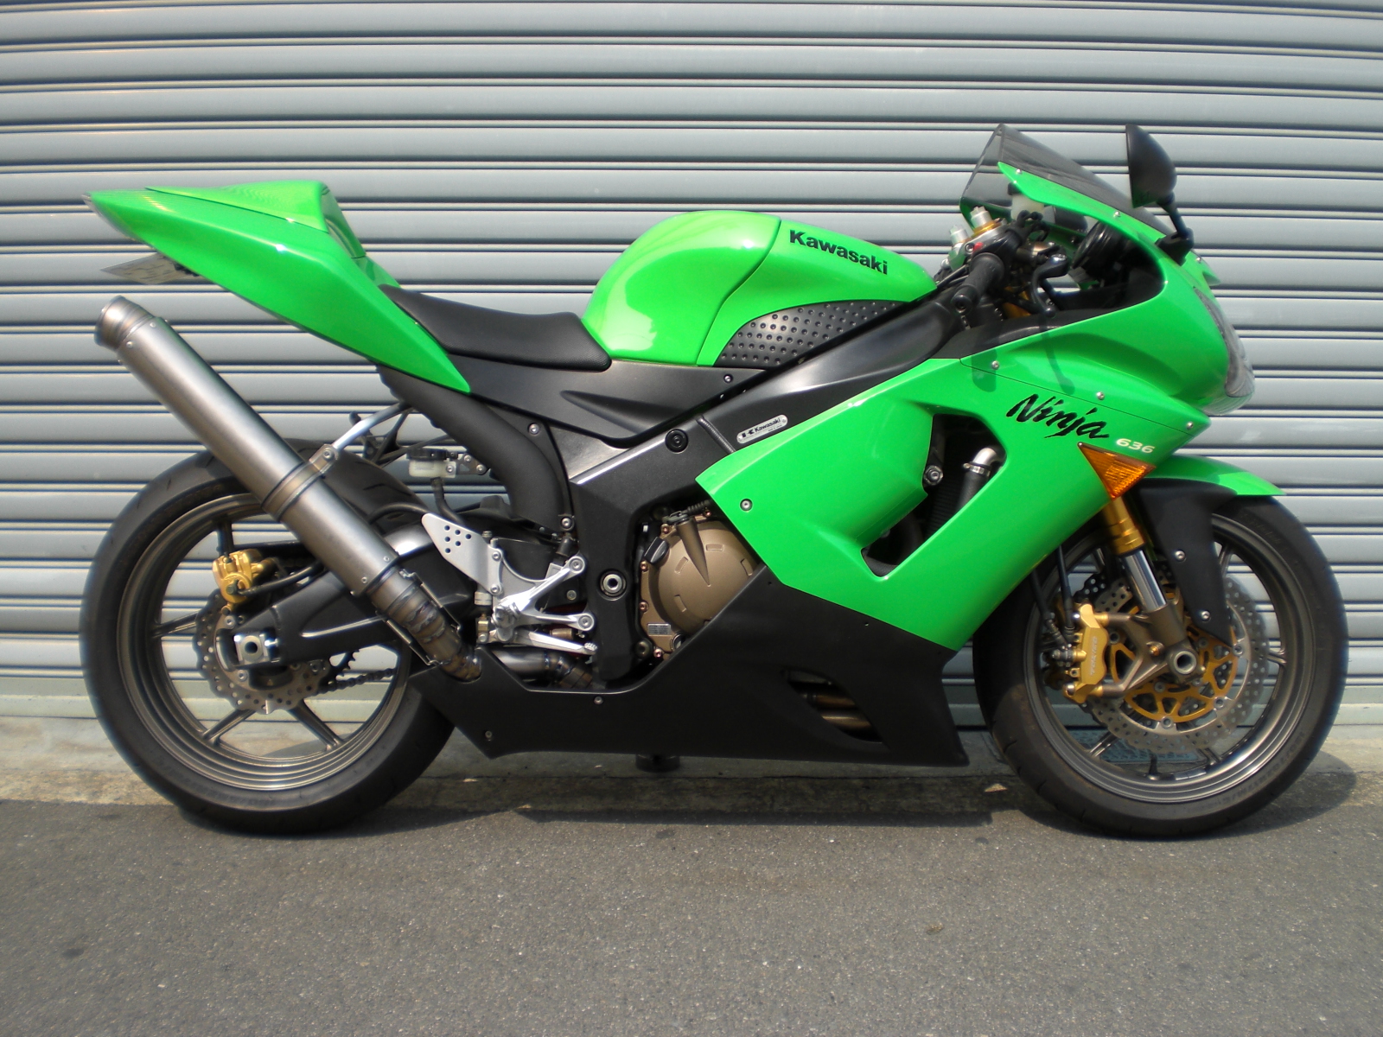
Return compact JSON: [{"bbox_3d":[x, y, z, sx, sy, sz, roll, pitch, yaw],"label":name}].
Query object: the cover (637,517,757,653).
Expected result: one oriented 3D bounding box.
[{"bbox_3d":[0.021,0.098,2.210,0.200,0.195,0.075,0,2,0],"label":"cover"}]

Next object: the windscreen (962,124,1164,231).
[{"bbox_3d":[0.597,-0.527,2.355,0.285,0.170,0.310,0,2,0],"label":"windscreen"}]

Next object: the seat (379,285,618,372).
[{"bbox_3d":[-0.293,-0.286,2.335,0.360,0.140,0.270,0,3,1],"label":"seat"}]

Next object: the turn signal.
[{"bbox_3d":[0.610,-0.068,2.170,0.105,0.080,0.050,-1,3,-25],"label":"turn signal"}]

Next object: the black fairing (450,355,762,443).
[{"bbox_3d":[-0.127,-0.174,2.225,0.460,0.135,0.080,0,3,1],"label":"black fairing"}]

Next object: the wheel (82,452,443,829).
[{"bbox_3d":[-0.655,0.188,2.375,0.630,0.630,0.180,0,3,1],"label":"wheel"}]

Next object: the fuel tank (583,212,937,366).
[{"bbox_3d":[0.104,-0.345,2.335,0.530,0.270,0.340,0,3,1],"label":"fuel tank"}]

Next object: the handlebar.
[{"bbox_3d":[0.399,-0.327,2.110,0.048,0.048,0.150,1,28,26],"label":"handlebar"}]

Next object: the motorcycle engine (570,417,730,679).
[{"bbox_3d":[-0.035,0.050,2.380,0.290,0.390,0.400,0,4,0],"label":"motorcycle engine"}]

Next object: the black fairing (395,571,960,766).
[{"bbox_3d":[0.000,0.216,2.335,0.820,0.290,0.360,0,3,1],"label":"black fairing"}]

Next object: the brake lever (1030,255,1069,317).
[{"bbox_3d":[0.505,-0.330,2.140,0.055,0.040,0.160,1,35,21],"label":"brake lever"}]

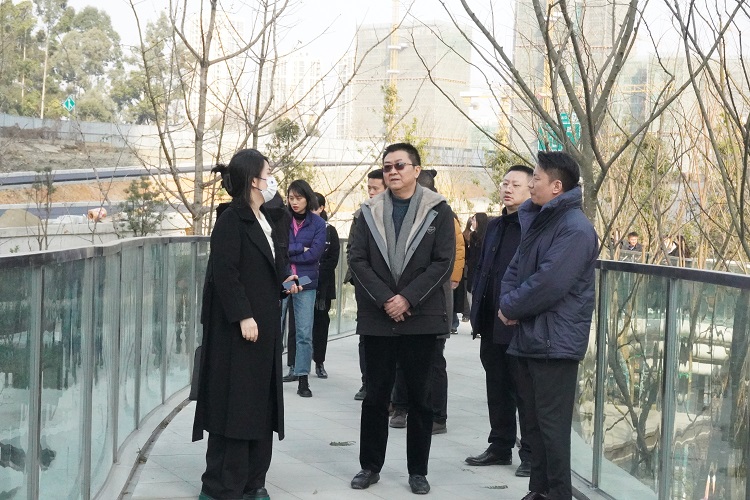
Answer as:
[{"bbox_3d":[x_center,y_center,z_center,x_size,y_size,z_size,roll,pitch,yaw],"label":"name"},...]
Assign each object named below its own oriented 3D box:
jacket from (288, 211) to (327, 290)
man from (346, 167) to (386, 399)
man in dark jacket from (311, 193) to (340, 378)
[{"bbox_3d":[-0.556,0.004,10.550,0.470,0.620,0.340,1,1,30],"label":"jacket"},{"bbox_3d":[0.011,0.260,10.500,0.530,1.750,0.380,1,1,37],"label":"man"},{"bbox_3d":[-0.513,0.310,11.850,0.500,1.630,0.370,1,1,37],"label":"man in dark jacket"}]

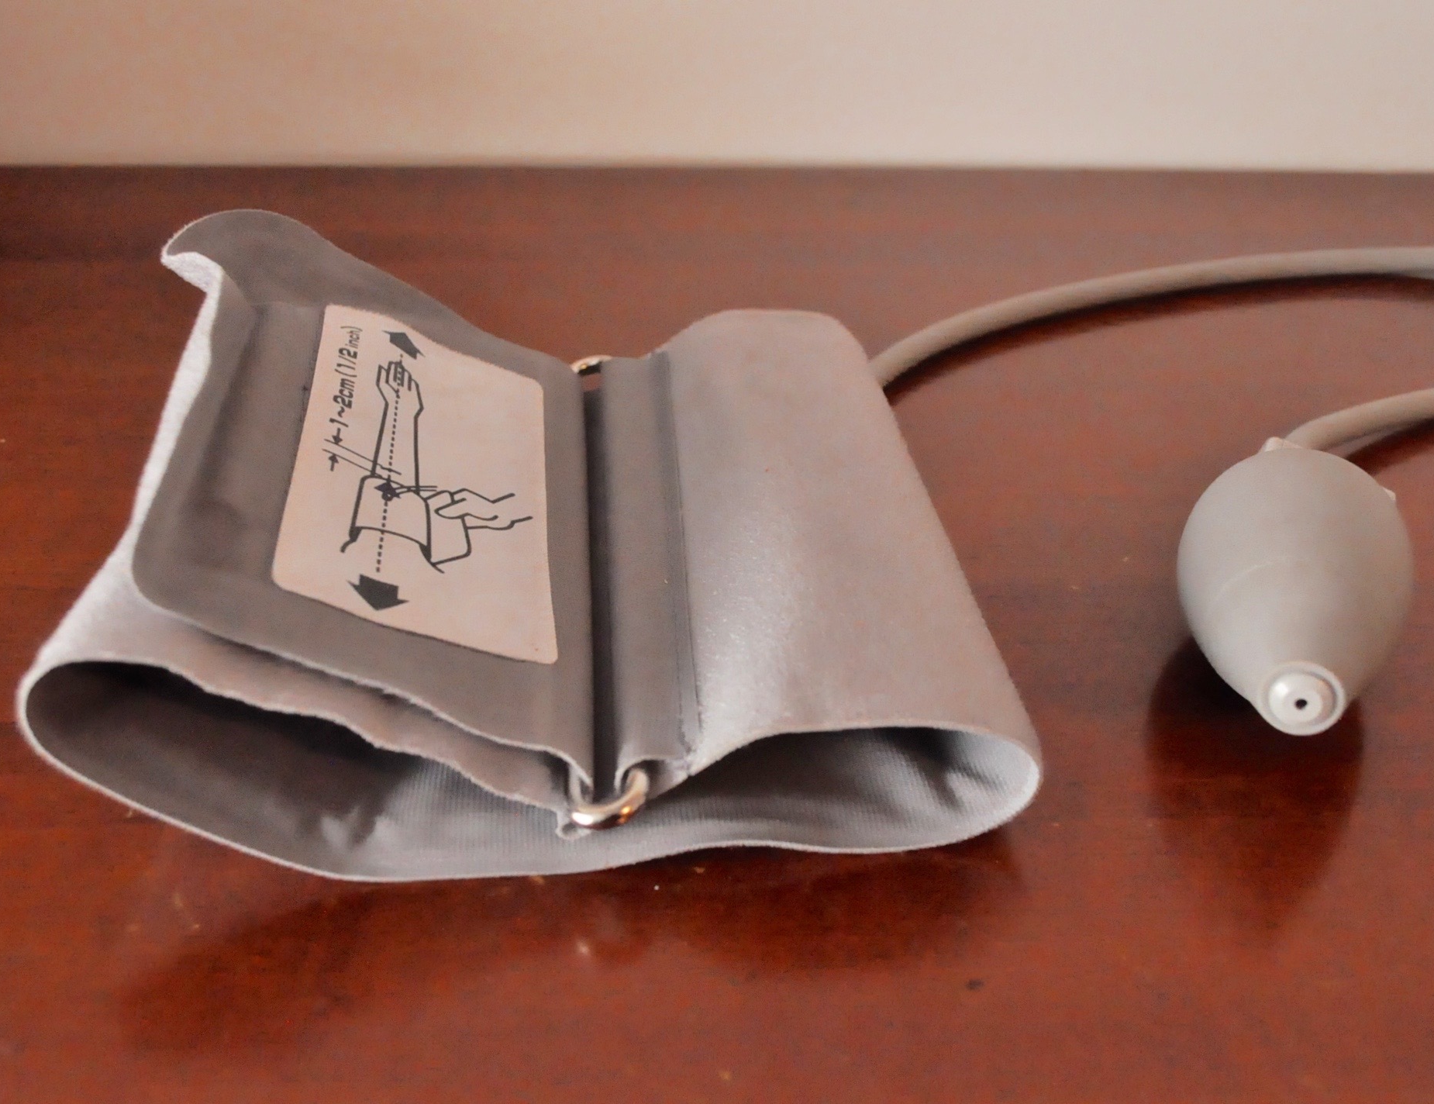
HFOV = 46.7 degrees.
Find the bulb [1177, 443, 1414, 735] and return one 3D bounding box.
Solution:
[{"bbox_3d":[0.117,0.006,0.336,0.046,0.046,0.092,9,28,13],"label":"bulb"}]

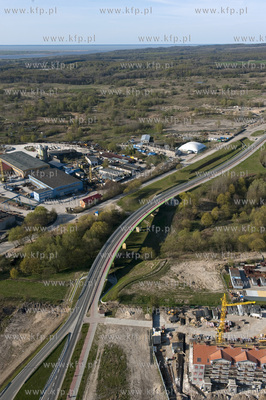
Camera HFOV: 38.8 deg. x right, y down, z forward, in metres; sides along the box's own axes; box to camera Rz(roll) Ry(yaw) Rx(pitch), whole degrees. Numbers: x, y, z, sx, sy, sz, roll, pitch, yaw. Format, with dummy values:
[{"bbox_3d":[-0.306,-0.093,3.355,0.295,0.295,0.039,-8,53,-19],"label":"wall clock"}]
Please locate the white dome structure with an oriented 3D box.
[{"bbox_3d":[82.479,-74.129,519.796,27.500,9.500,41.000,12,26,27],"label":"white dome structure"}]

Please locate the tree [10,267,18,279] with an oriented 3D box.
[{"bbox_3d":[-74.650,45.672,237.810,4.788,8.329,4.788,0,23,0],"label":"tree"}]

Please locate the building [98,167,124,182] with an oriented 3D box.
[{"bbox_3d":[-24.392,-27.725,416.075,27.000,5.200,14.500,16,28,33],"label":"building"}]

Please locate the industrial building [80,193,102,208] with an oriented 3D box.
[{"bbox_3d":[-38.249,0.295,347.305,7.400,6.900,20.400,20,30,39],"label":"industrial building"}]

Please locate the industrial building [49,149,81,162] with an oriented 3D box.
[{"bbox_3d":[-86.737,-55.603,478.939,38.000,8.500,15.000,-2,23,-4],"label":"industrial building"}]

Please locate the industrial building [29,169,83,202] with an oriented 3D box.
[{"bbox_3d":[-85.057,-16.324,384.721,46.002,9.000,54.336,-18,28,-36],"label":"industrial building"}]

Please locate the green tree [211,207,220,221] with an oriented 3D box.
[{"bbox_3d":[72.332,12.219,330.100,7.200,11.300,7.200,0,23,0],"label":"green tree"}]

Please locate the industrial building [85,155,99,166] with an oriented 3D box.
[{"bbox_3d":[-53.489,-51.428,490.757,9.500,5.300,25.000,-10,25,-22],"label":"industrial building"}]

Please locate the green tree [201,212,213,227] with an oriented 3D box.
[{"bbox_3d":[59.071,15.672,303.392,9.162,11.666,9.162,0,23,0],"label":"green tree"}]

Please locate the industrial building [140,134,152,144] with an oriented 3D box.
[{"bbox_3d":[20.564,-96.998,597.610,12.000,6.000,30.000,3,23,7],"label":"industrial building"}]

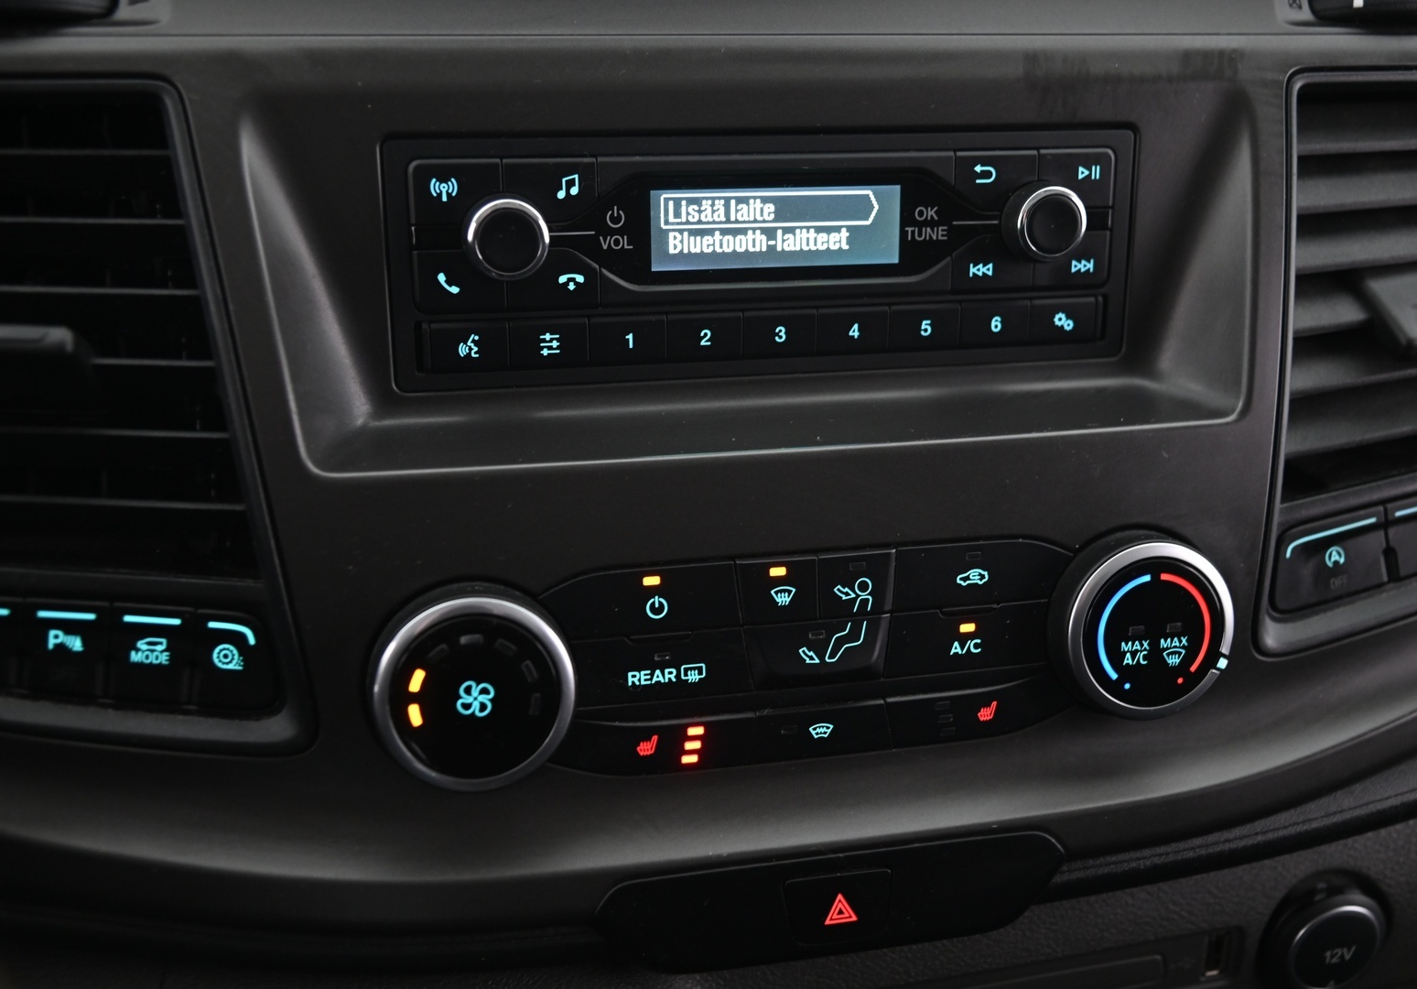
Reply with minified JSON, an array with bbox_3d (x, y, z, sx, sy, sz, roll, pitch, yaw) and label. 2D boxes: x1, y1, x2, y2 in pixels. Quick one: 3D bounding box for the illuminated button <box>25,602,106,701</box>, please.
[{"bbox_3d":[-0.159,0.038,0.393,0.022,0.024,0.007,3,2,6],"label":"illuminated button"}]

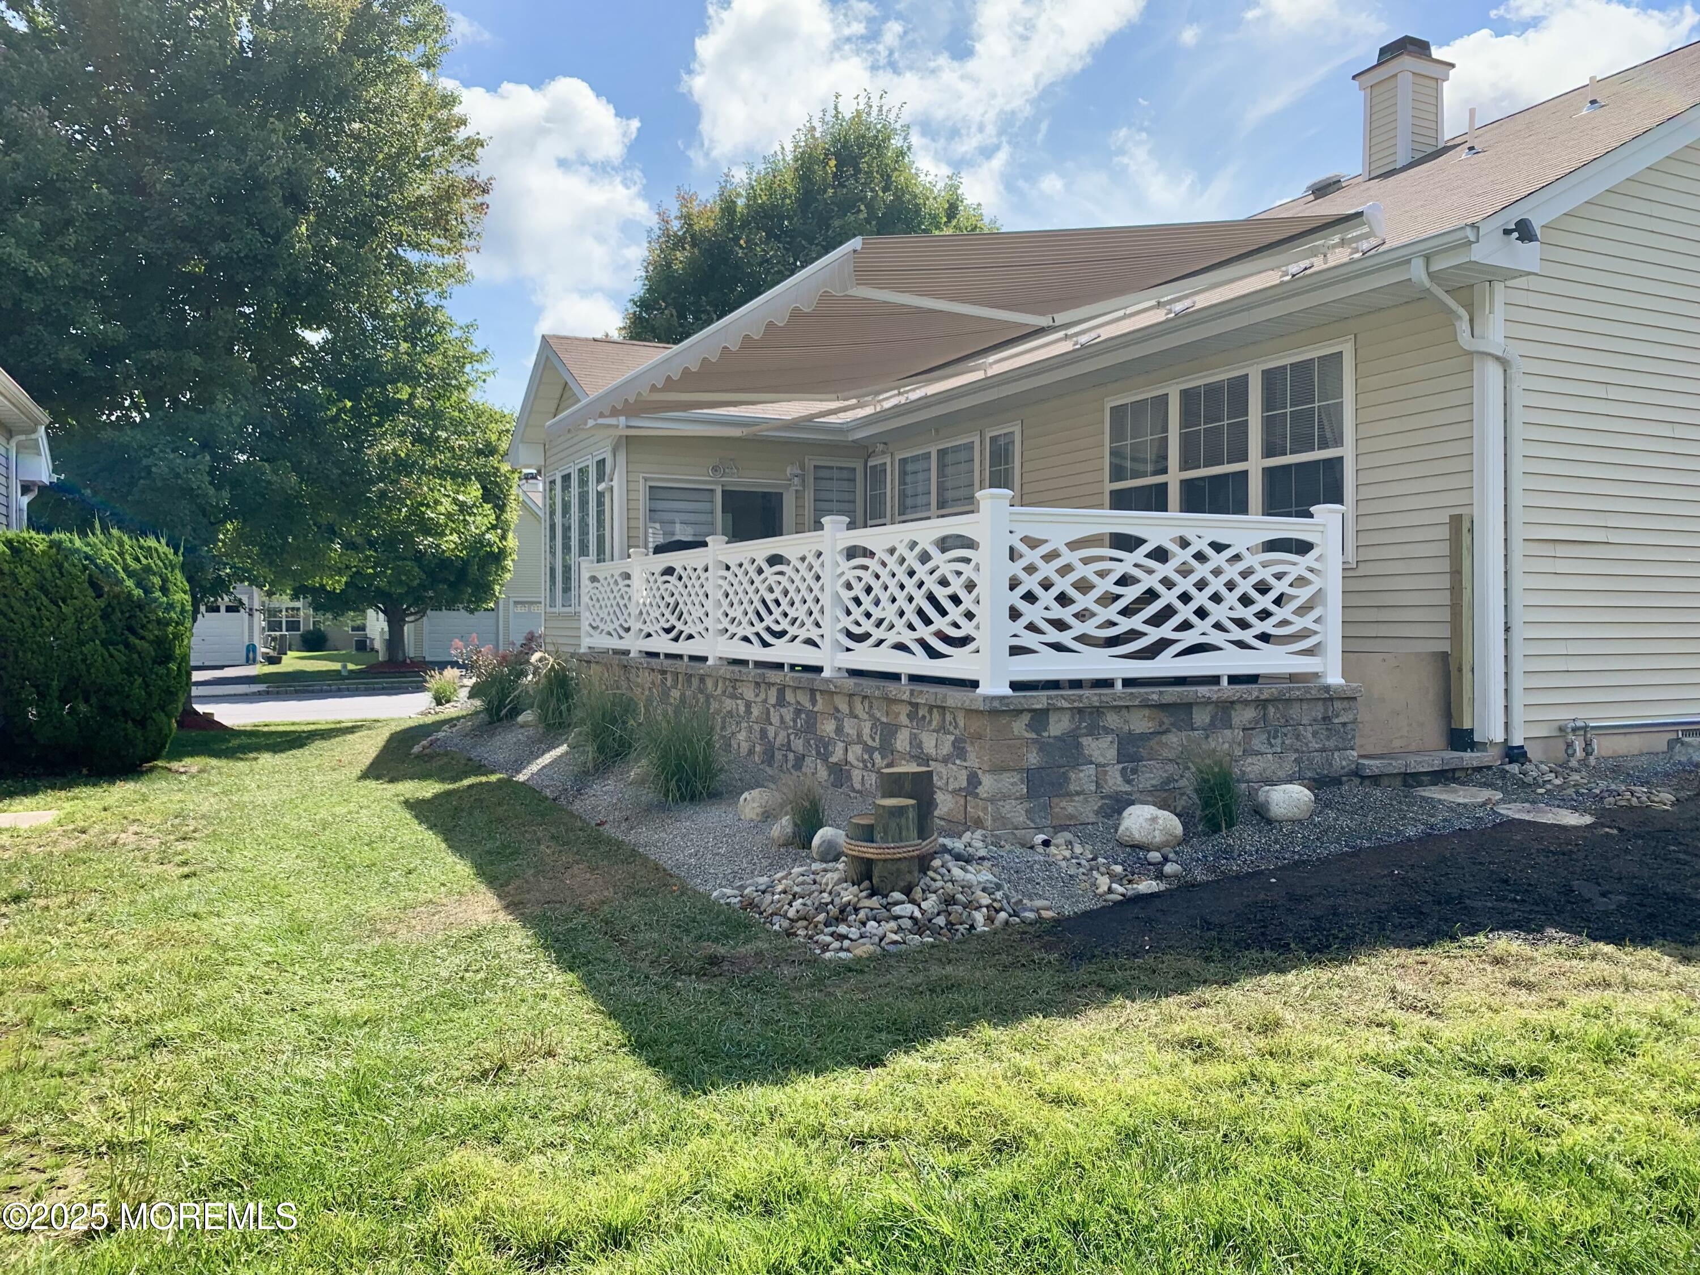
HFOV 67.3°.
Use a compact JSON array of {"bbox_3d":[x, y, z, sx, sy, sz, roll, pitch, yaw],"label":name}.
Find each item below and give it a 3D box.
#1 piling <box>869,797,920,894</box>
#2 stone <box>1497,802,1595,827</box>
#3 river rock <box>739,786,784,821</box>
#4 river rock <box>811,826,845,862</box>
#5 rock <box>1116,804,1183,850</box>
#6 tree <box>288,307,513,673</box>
[{"bbox_3d":[0.210,0.955,5.850,0.205,0.410,0.205,0,1,0],"label":"piling"},{"bbox_3d":[3.488,0.889,6.400,0.490,0.060,0.370,0,1,18],"label":"stone"},{"bbox_3d":[-0.512,0.960,7.350,0.260,0.180,0.220,0,1,0],"label":"river rock"},{"bbox_3d":[-0.105,1.022,6.300,0.175,0.165,0.165,0,1,0],"label":"river rock"},{"bbox_3d":[1.489,0.945,6.350,0.320,0.225,0.260,0,1,0],"label":"rock"},{"bbox_3d":[-12.927,-4.309,36.500,6.700,10.100,6.500,0,1,0],"label":"tree"}]

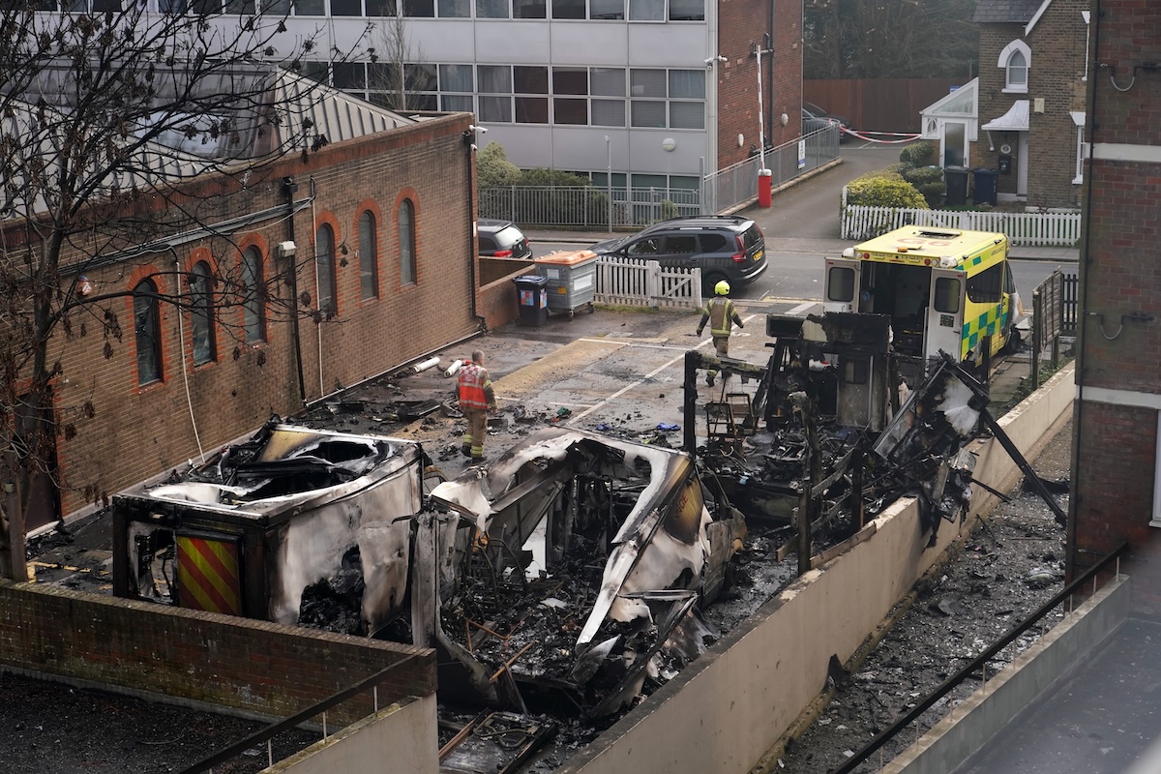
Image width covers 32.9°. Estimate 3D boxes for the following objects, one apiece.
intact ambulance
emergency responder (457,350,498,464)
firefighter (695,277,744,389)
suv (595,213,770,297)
[{"bbox_3d":[6.787,-1.639,37.226,2.300,2.720,5.550,8,15,27],"label":"intact ambulance"},{"bbox_3d":[-1.700,0.304,31.932,0.600,1.820,0.520,6,16,25],"label":"emergency responder"},{"bbox_3d":[2.595,-1.016,36.772,0.840,1.870,0.720,5,15,23],"label":"firefighter"},{"bbox_3d":[2.150,-3.215,46.877,4.550,1.670,1.880,5,15,23],"label":"suv"}]

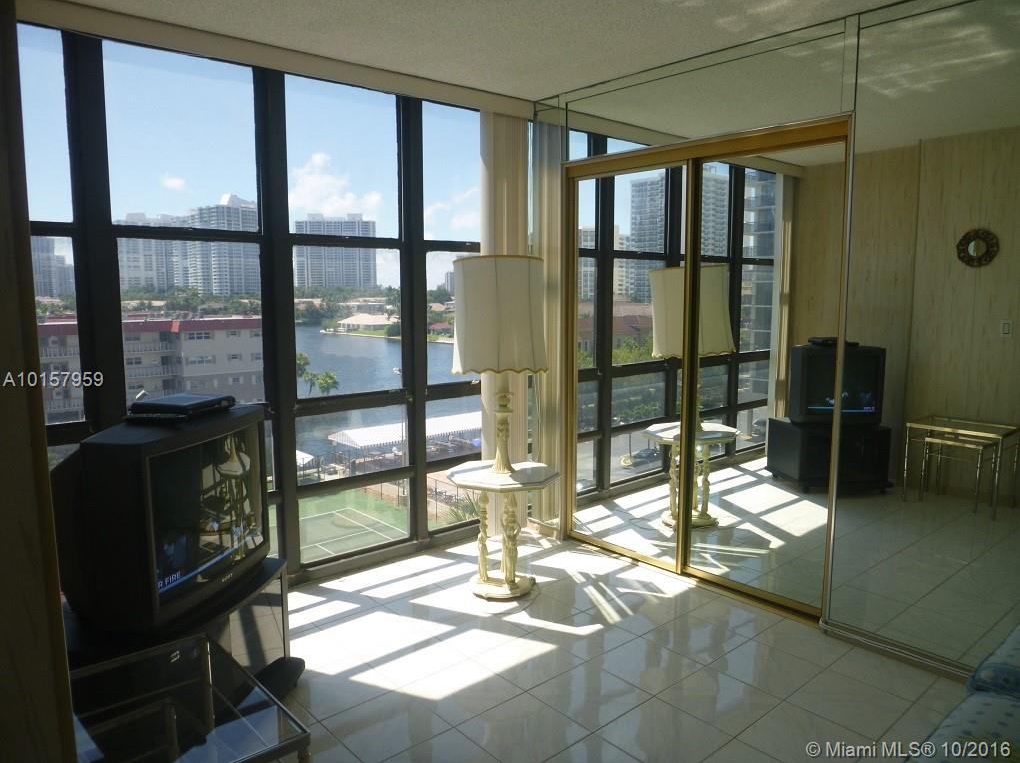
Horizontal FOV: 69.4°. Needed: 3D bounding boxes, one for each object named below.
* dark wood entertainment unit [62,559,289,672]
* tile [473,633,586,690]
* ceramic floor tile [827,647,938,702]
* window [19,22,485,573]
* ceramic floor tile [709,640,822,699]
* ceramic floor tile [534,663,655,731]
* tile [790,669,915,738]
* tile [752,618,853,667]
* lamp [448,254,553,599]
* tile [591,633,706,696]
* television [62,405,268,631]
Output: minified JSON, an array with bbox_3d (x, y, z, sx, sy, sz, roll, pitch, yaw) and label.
[{"bbox_3d":[-1.034,0.925,2.424,0.510,0.457,0.710,1,8,11],"label":"dark wood entertainment unit"},{"bbox_3d":[0.074,1.100,2.888,0.319,0.010,0.319,-7,10,-41],"label":"tile"},{"bbox_3d":[1.429,1.110,2.800,0.293,0.010,0.319,-7,10,-41],"label":"ceramic floor tile"},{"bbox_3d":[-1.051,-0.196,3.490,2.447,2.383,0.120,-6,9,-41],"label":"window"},{"bbox_3d":[0.978,1.098,2.819,0.322,0.010,0.322,-6,9,-41],"label":"ceramic floor tile"},{"bbox_3d":[0.283,1.122,2.633,0.322,0.010,0.322,-6,9,-41],"label":"ceramic floor tile"},{"bbox_3d":[1.192,1.127,2.580,0.322,0.010,0.322,-6,9,-41],"label":"tile"},{"bbox_3d":[1.218,1.071,3.031,0.322,0.010,0.322,-6,9,-41],"label":"tile"},{"bbox_3d":[-0.026,0.211,3.513,0.530,1.580,0.530,0,7,3],"label":"lamp"},{"bbox_3d":[0.529,1.103,2.861,0.319,0.010,0.319,-7,10,-41],"label":"tile"},{"bbox_3d":[-1.127,0.410,2.389,0.500,0.573,0.645,1,8,11],"label":"television"}]

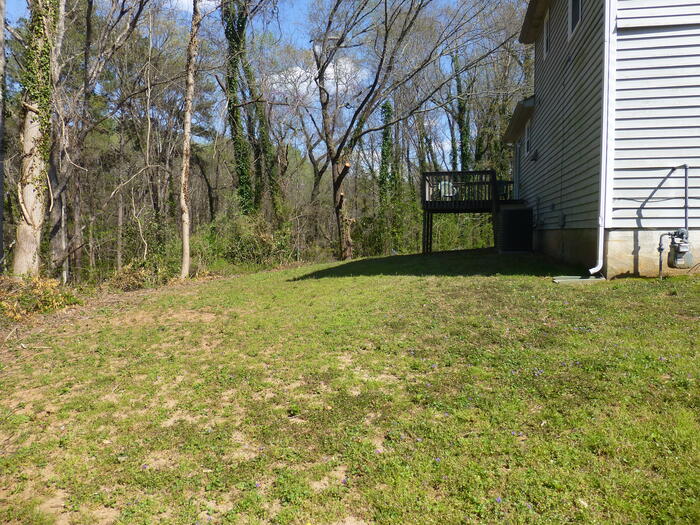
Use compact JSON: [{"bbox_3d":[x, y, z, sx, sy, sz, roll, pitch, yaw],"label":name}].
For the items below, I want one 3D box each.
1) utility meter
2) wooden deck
[{"bbox_3d":[4.059,-0.171,5.944,0.210,0.475,0.215,1,4,13],"label":"utility meter"},{"bbox_3d":[4.247,-1.658,16.911,3.180,2.620,3.650,1,4,13],"label":"wooden deck"}]

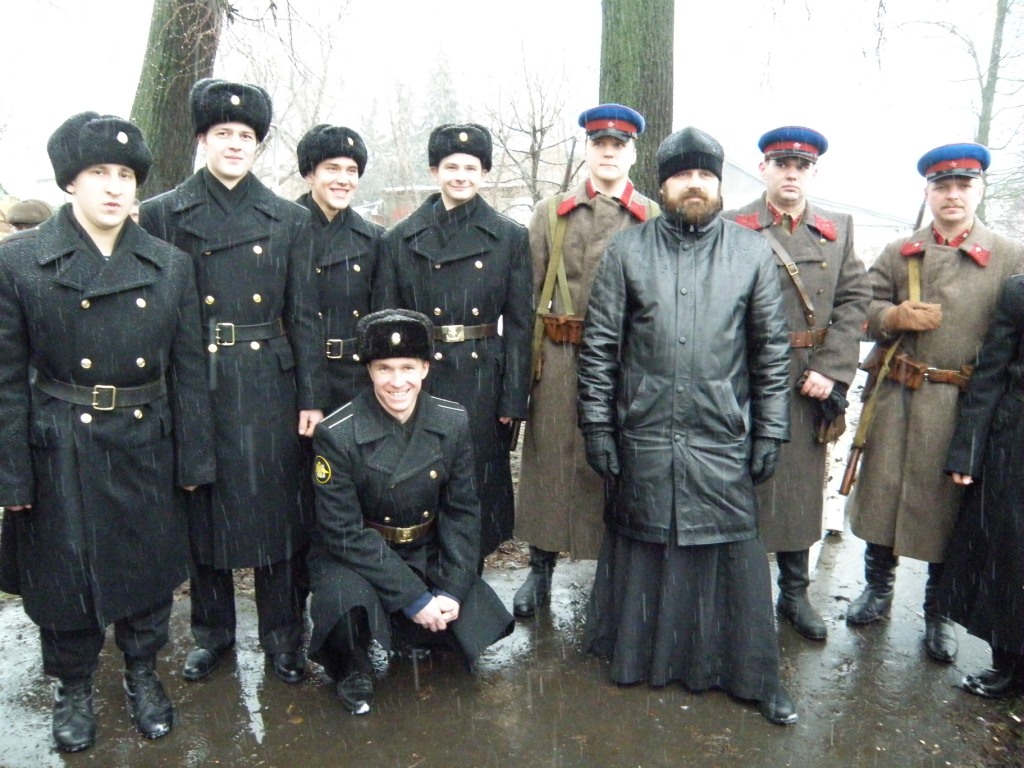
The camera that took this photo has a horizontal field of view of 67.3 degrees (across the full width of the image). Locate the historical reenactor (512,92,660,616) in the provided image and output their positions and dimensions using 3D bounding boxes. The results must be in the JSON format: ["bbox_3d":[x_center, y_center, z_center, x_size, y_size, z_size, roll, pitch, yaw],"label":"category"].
[{"bbox_3d":[0.303,-0.038,2.822,0.600,1.870,0.440,1,10,4],"label":"historical reenactor"}]

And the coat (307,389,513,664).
[{"bbox_3d":[-0.357,0.516,2.581,0.660,0.980,0.600,-3,10,-18],"label":"coat"}]

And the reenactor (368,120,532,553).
[{"bbox_3d":[-0.218,0.014,2.862,0.570,1.878,0.380,-1,10,-5],"label":"reenactor"}]

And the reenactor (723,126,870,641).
[{"bbox_3d":[1.037,0.028,2.833,0.600,1.860,0.400,3,10,16],"label":"reenactor"}]

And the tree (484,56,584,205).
[{"bbox_3d":[0.342,-2.492,10.735,1.700,4.100,1.600,1,9,0],"label":"tree"}]

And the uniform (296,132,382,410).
[{"bbox_3d":[-0.610,0.061,2.743,0.560,1.800,0.380,-4,13,-18],"label":"uniform"}]

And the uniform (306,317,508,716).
[{"bbox_3d":[-0.329,0.349,2.493,0.620,1.200,0.680,0,10,-6],"label":"uniform"}]

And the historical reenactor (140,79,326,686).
[{"bbox_3d":[-0.903,0.043,2.502,0.590,1.939,0.380,-3,10,-17],"label":"historical reenactor"}]

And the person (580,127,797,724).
[{"bbox_3d":[0.548,0.134,2.415,0.660,1.789,0.470,2,10,13],"label":"person"}]

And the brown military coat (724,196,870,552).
[{"bbox_3d":[1.011,-0.019,2.793,0.560,1.300,0.400,3,10,15],"label":"brown military coat"}]

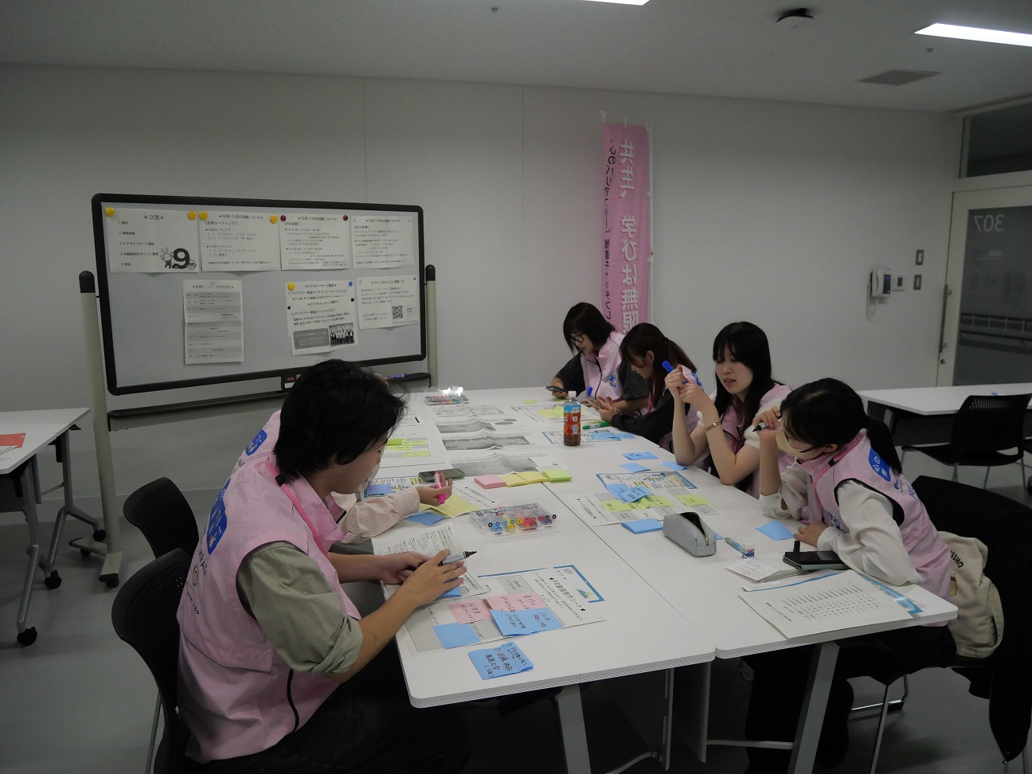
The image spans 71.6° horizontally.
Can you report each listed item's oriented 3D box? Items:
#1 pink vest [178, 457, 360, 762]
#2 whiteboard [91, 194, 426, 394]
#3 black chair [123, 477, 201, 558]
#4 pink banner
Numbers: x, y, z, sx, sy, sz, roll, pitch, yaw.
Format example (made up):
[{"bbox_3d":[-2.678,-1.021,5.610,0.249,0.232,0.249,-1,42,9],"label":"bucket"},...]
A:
[{"bbox_3d":[-0.581,0.456,1.648,0.340,0.610,0.470,9,4,-27],"label":"pink vest"},{"bbox_3d":[-1.248,-0.519,3.910,1.820,0.940,0.050,-9,13,-41],"label":"whiteboard"},{"bbox_3d":[-0.880,0.715,2.260,0.530,0.790,0.500,-2,10,-8],"label":"black chair"},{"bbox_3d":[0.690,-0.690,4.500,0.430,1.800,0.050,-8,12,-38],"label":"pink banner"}]

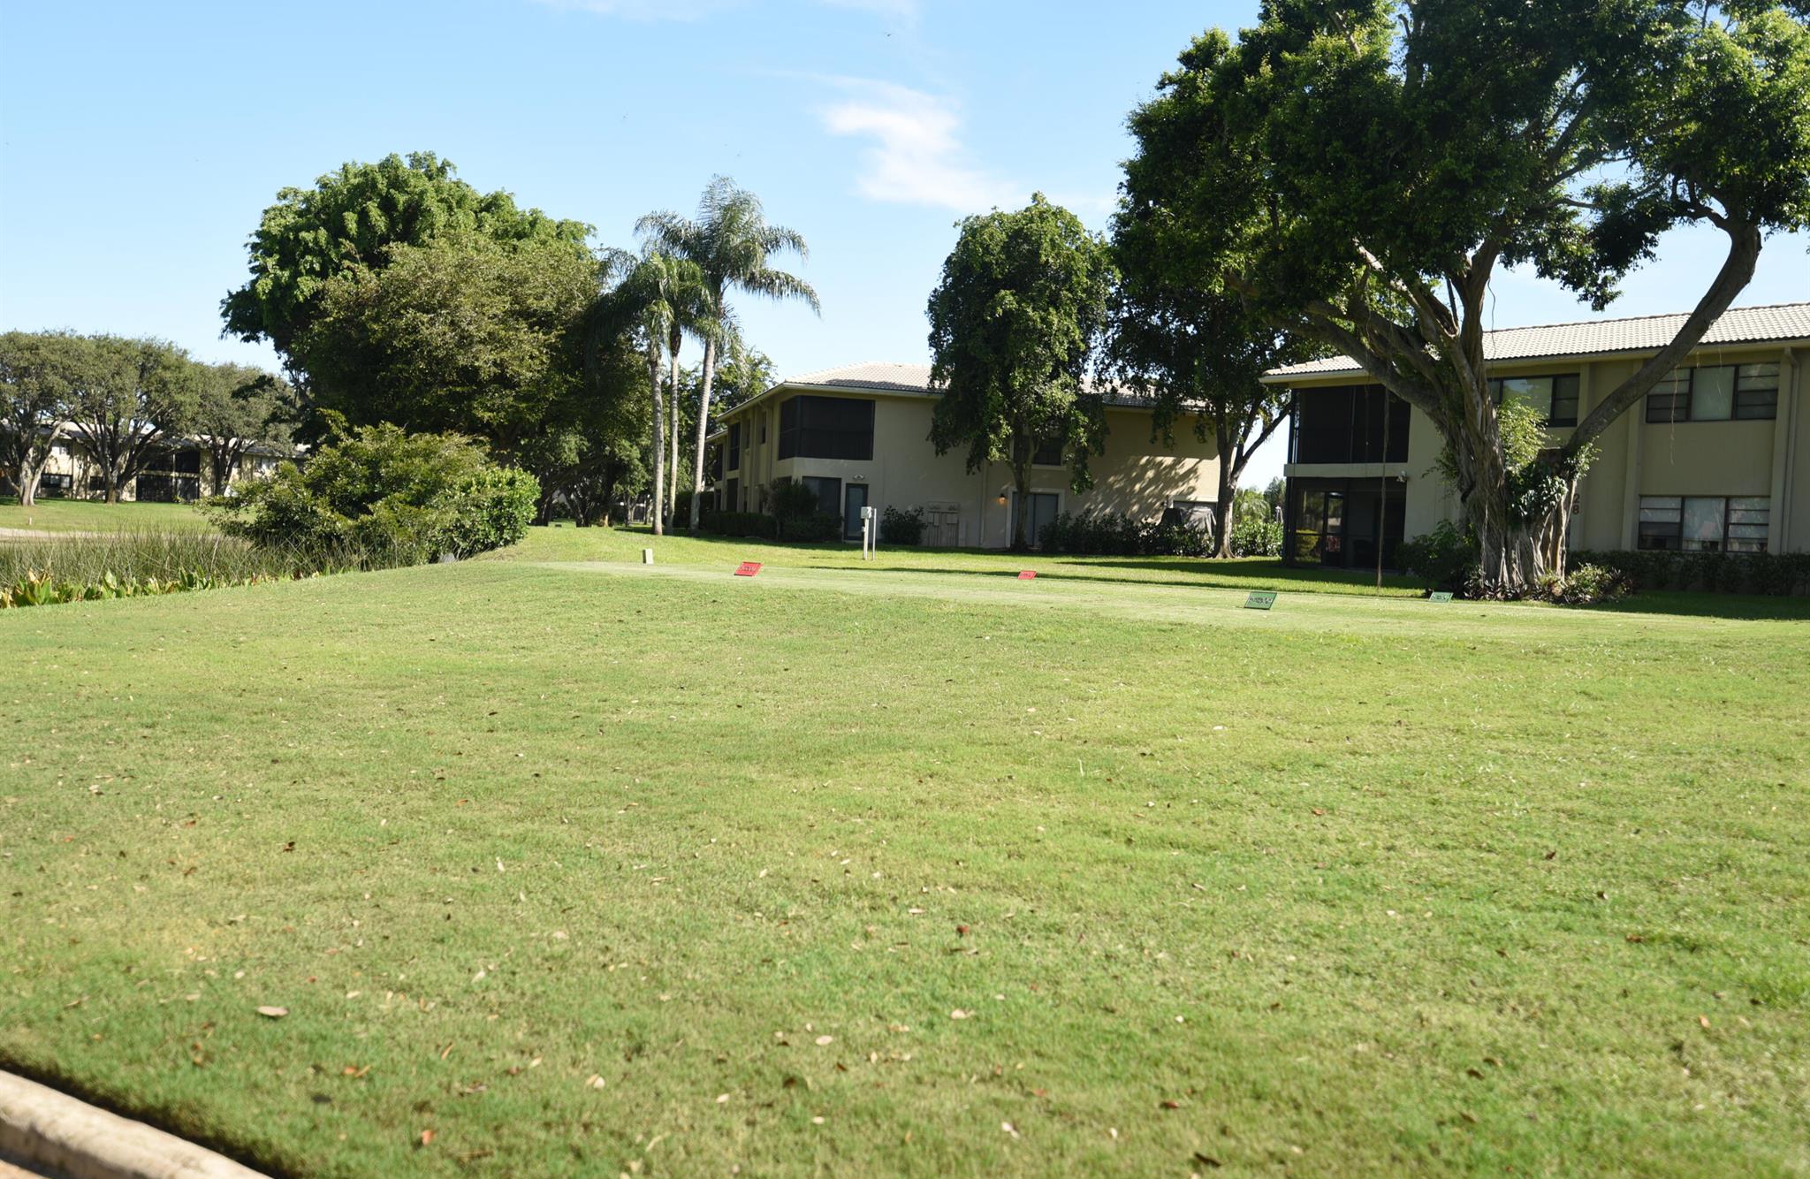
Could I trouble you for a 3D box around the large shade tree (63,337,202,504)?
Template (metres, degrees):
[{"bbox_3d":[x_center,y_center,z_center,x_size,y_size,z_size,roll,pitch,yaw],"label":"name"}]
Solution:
[{"bbox_3d":[-59.186,-12.880,111.655,10.863,12.789,10.863,2,2,0],"label":"large shade tree"}]

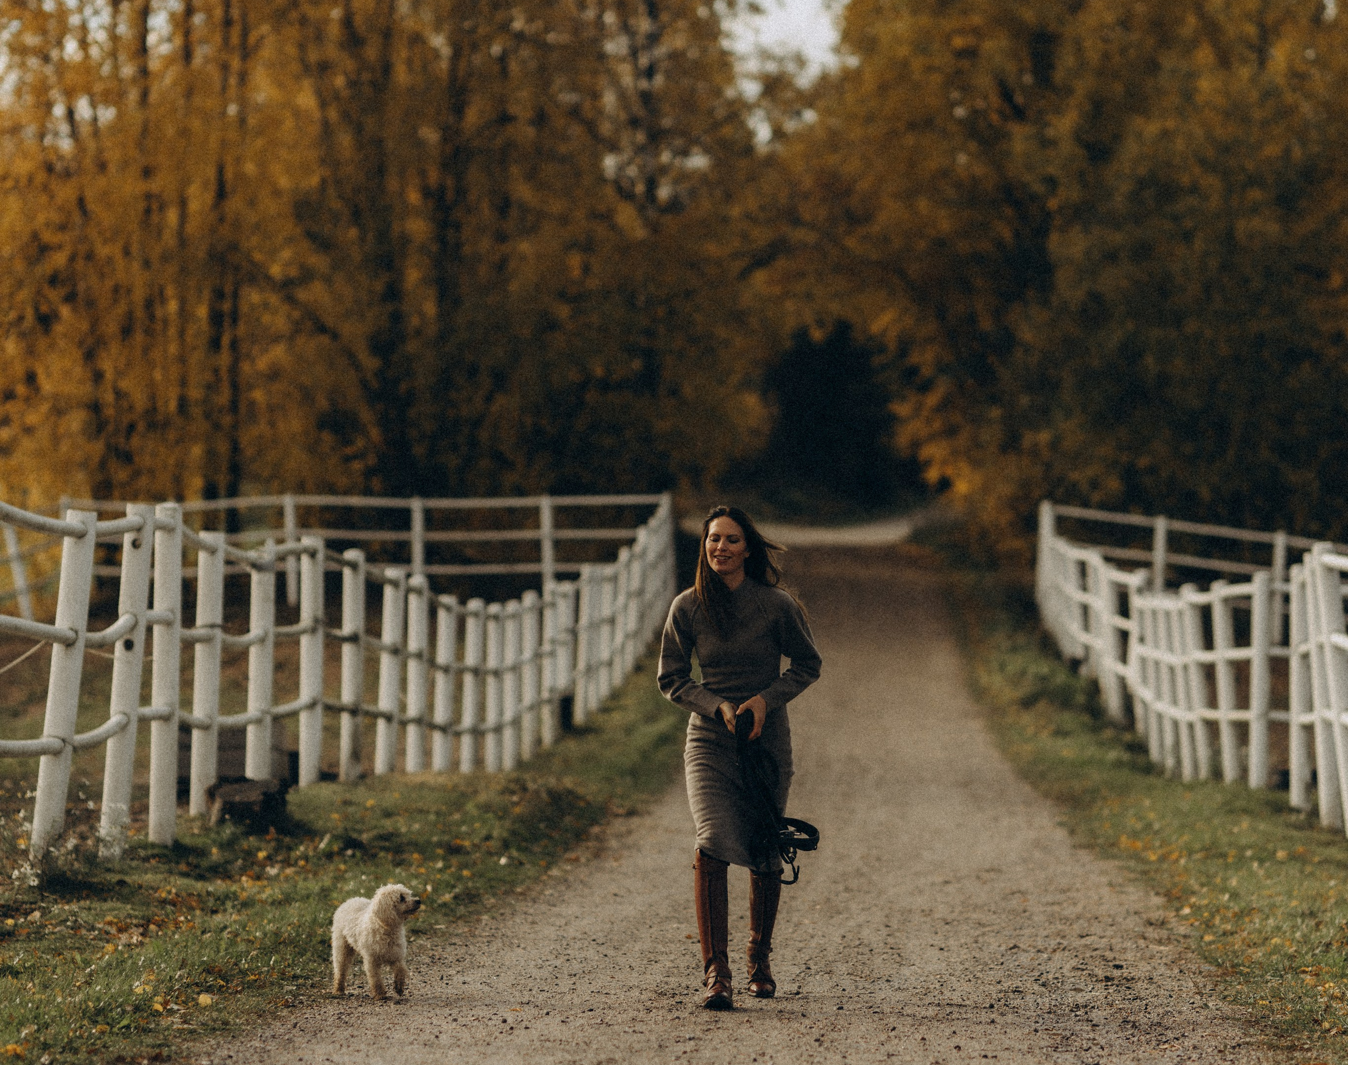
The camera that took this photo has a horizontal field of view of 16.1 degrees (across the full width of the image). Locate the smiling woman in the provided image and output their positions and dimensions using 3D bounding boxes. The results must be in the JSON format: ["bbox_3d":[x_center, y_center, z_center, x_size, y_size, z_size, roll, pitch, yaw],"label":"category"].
[{"bbox_3d":[0.222,0.755,16.150,0.550,1.700,0.580,0,-1,3],"label":"smiling woman"}]

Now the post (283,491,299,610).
[{"bbox_3d":[-4.300,0.212,53.500,0.120,1.270,0.120,-1,0,0],"label":"post"}]

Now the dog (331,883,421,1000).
[{"bbox_3d":[-1.020,1.395,16.300,0.220,0.400,0.420,0,-1,-35],"label":"dog"}]

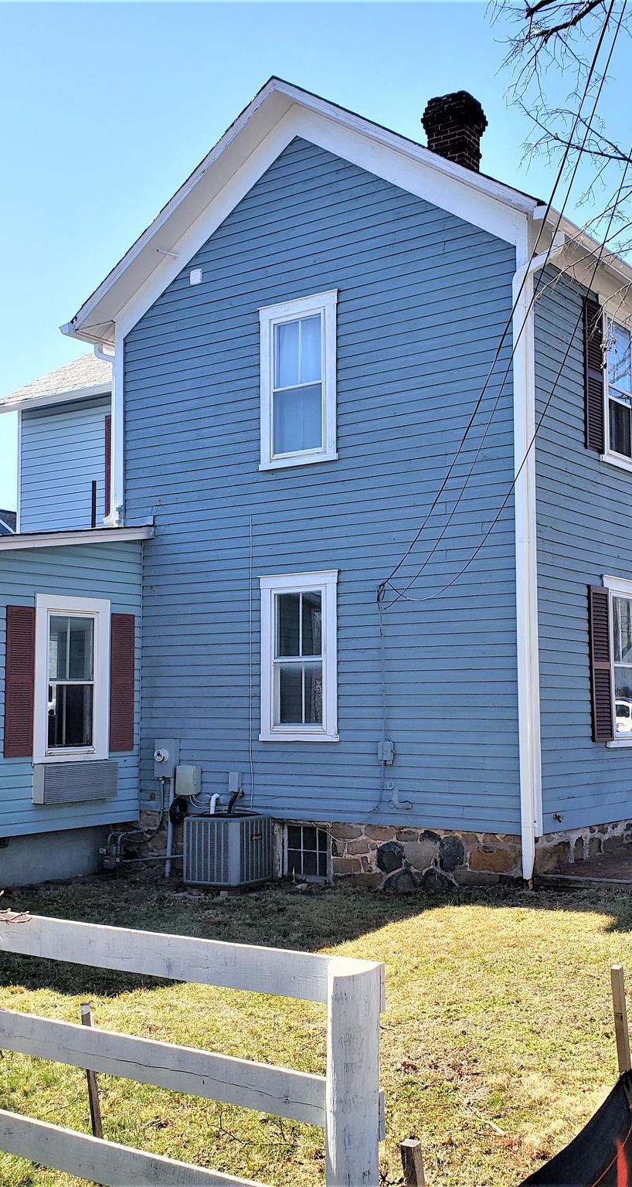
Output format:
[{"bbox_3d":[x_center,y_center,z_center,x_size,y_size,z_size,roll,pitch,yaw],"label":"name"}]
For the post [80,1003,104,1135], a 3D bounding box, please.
[{"bbox_3d":[-0.840,1.870,4.523,0.040,0.600,0.040,-11,-6,36],"label":"post"}]

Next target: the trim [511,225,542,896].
[{"bbox_3d":[1.960,-0.452,10.931,0.130,5.804,0.130,-4,-7,37],"label":"trim"}]

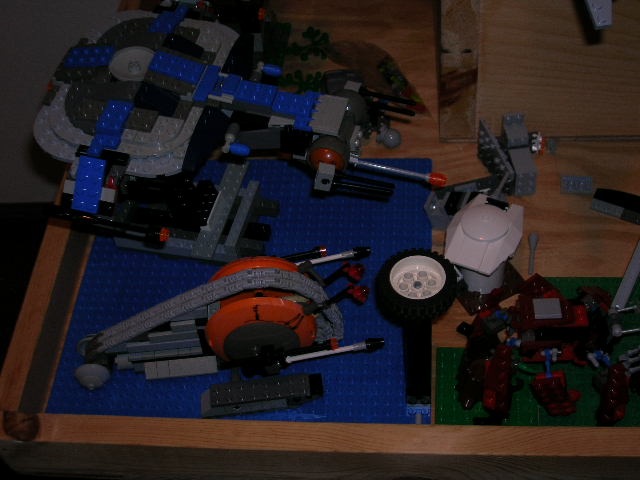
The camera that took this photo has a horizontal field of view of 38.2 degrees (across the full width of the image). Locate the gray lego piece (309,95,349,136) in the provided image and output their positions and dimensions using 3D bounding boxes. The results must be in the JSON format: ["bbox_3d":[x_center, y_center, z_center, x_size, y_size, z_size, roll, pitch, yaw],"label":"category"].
[{"bbox_3d":[0.006,-0.075,0.559,0.016,0.004,0.032,9,52,13],"label":"gray lego piece"}]

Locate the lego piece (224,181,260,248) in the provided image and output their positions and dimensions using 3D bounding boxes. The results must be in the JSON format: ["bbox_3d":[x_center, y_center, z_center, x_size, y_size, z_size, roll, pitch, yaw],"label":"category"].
[{"bbox_3d":[-0.057,-0.019,0.691,0.008,0.004,0.064,7,52,11],"label":"lego piece"}]

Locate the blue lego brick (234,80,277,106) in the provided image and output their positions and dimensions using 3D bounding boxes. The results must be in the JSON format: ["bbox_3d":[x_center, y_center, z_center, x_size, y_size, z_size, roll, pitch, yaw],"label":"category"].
[{"bbox_3d":[-0.039,-0.090,0.575,0.024,0.005,0.016,12,52,8],"label":"blue lego brick"}]

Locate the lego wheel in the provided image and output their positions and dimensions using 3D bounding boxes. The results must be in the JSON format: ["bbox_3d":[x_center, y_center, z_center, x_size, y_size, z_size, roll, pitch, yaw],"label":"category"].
[{"bbox_3d":[0.067,0.032,0.639,0.056,0.026,0.056,1,51,6],"label":"lego wheel"}]

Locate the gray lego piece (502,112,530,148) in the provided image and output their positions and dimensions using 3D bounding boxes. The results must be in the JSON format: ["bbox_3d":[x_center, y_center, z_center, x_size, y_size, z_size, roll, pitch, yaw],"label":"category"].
[{"bbox_3d":[0.144,-0.080,0.676,0.016,0.011,0.024,-5,50,1],"label":"gray lego piece"}]

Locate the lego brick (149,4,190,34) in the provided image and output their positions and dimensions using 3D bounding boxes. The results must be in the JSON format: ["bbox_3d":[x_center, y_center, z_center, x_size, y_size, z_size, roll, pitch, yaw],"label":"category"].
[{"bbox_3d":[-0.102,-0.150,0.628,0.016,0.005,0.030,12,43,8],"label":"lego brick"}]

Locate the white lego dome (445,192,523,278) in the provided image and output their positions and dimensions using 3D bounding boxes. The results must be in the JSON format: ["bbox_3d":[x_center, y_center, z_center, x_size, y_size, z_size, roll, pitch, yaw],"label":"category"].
[{"bbox_3d":[0.110,-0.008,0.620,0.049,0.016,0.065,19,55,20],"label":"white lego dome"}]

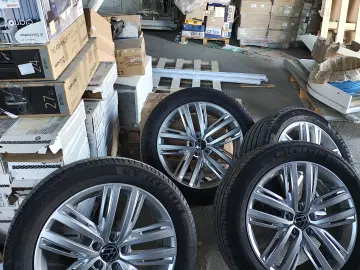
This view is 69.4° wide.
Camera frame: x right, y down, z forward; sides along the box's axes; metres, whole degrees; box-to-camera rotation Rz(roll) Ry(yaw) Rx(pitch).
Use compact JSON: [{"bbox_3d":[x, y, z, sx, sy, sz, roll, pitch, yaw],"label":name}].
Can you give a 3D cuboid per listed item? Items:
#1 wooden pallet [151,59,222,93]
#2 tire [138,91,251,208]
[{"bbox_3d":[-0.063,-0.694,3.149,1.100,0.120,0.950,3,35,3],"label":"wooden pallet"},{"bbox_3d":[0.116,0.069,1.620,0.715,0.715,0.237,-3,-6,-7],"label":"tire"}]

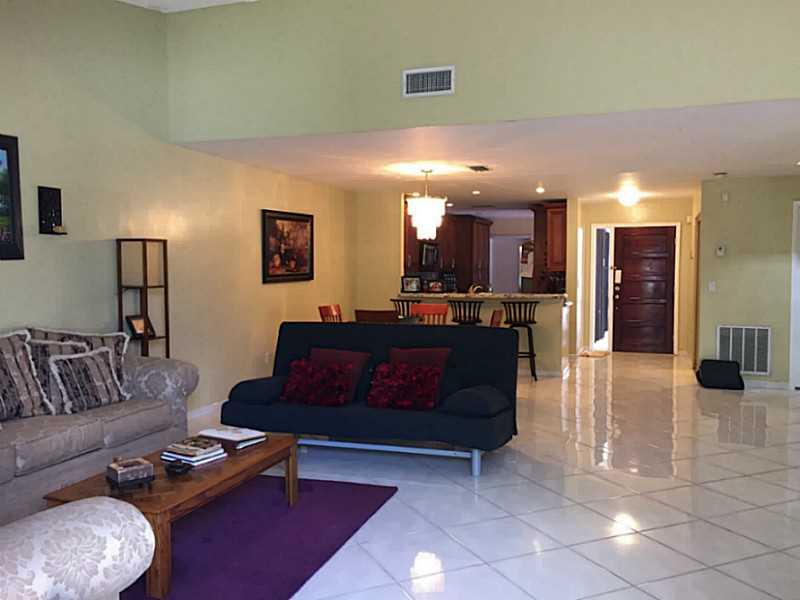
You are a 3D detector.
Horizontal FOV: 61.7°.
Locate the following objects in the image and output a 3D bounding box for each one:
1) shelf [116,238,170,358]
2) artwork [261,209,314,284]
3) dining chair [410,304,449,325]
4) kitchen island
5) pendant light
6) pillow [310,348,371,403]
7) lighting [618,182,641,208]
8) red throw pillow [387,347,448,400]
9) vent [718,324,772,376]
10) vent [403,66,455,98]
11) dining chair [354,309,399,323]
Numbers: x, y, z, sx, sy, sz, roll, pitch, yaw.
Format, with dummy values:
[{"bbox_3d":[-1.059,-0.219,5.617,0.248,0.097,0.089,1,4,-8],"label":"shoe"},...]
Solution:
[{"bbox_3d":[-1.940,0.346,5.087,0.260,1.590,0.260,1,3,18],"label":"shelf"},{"bbox_3d":[-1.253,-0.603,7.681,0.040,0.785,1.240,1,3,18],"label":"artwork"},{"bbox_3d":[0.281,0.535,7.708,0.460,0.950,0.520,1,3,18],"label":"dining chair"},{"bbox_3d":[1.096,0.416,9.005,2.270,1.060,0.650,1,3,18],"label":"kitchen island"},{"bbox_3d":[0.294,-1.025,7.175,0.440,0.763,0.440,0,3,0],"label":"pendant light"},{"bbox_3d":[-0.507,0.567,5.102,0.460,0.450,0.150,1,-32,18],"label":"pillow"},{"bbox_3d":[3.113,-1.423,9.129,0.320,0.200,0.320,1,3,18],"label":"lighting"},{"bbox_3d":[0.120,0.543,4.927,0.460,0.450,0.150,1,-30,18],"label":"red throw pillow"},{"bbox_3d":[4.097,0.598,7.994,0.570,0.560,0.030,1,3,18],"label":"vent"},{"bbox_3d":[0.210,-1.619,4.971,0.410,0.205,0.030,1,3,18],"label":"vent"},{"bbox_3d":[-0.208,0.571,6.985,0.470,0.950,0.520,1,3,23],"label":"dining chair"}]

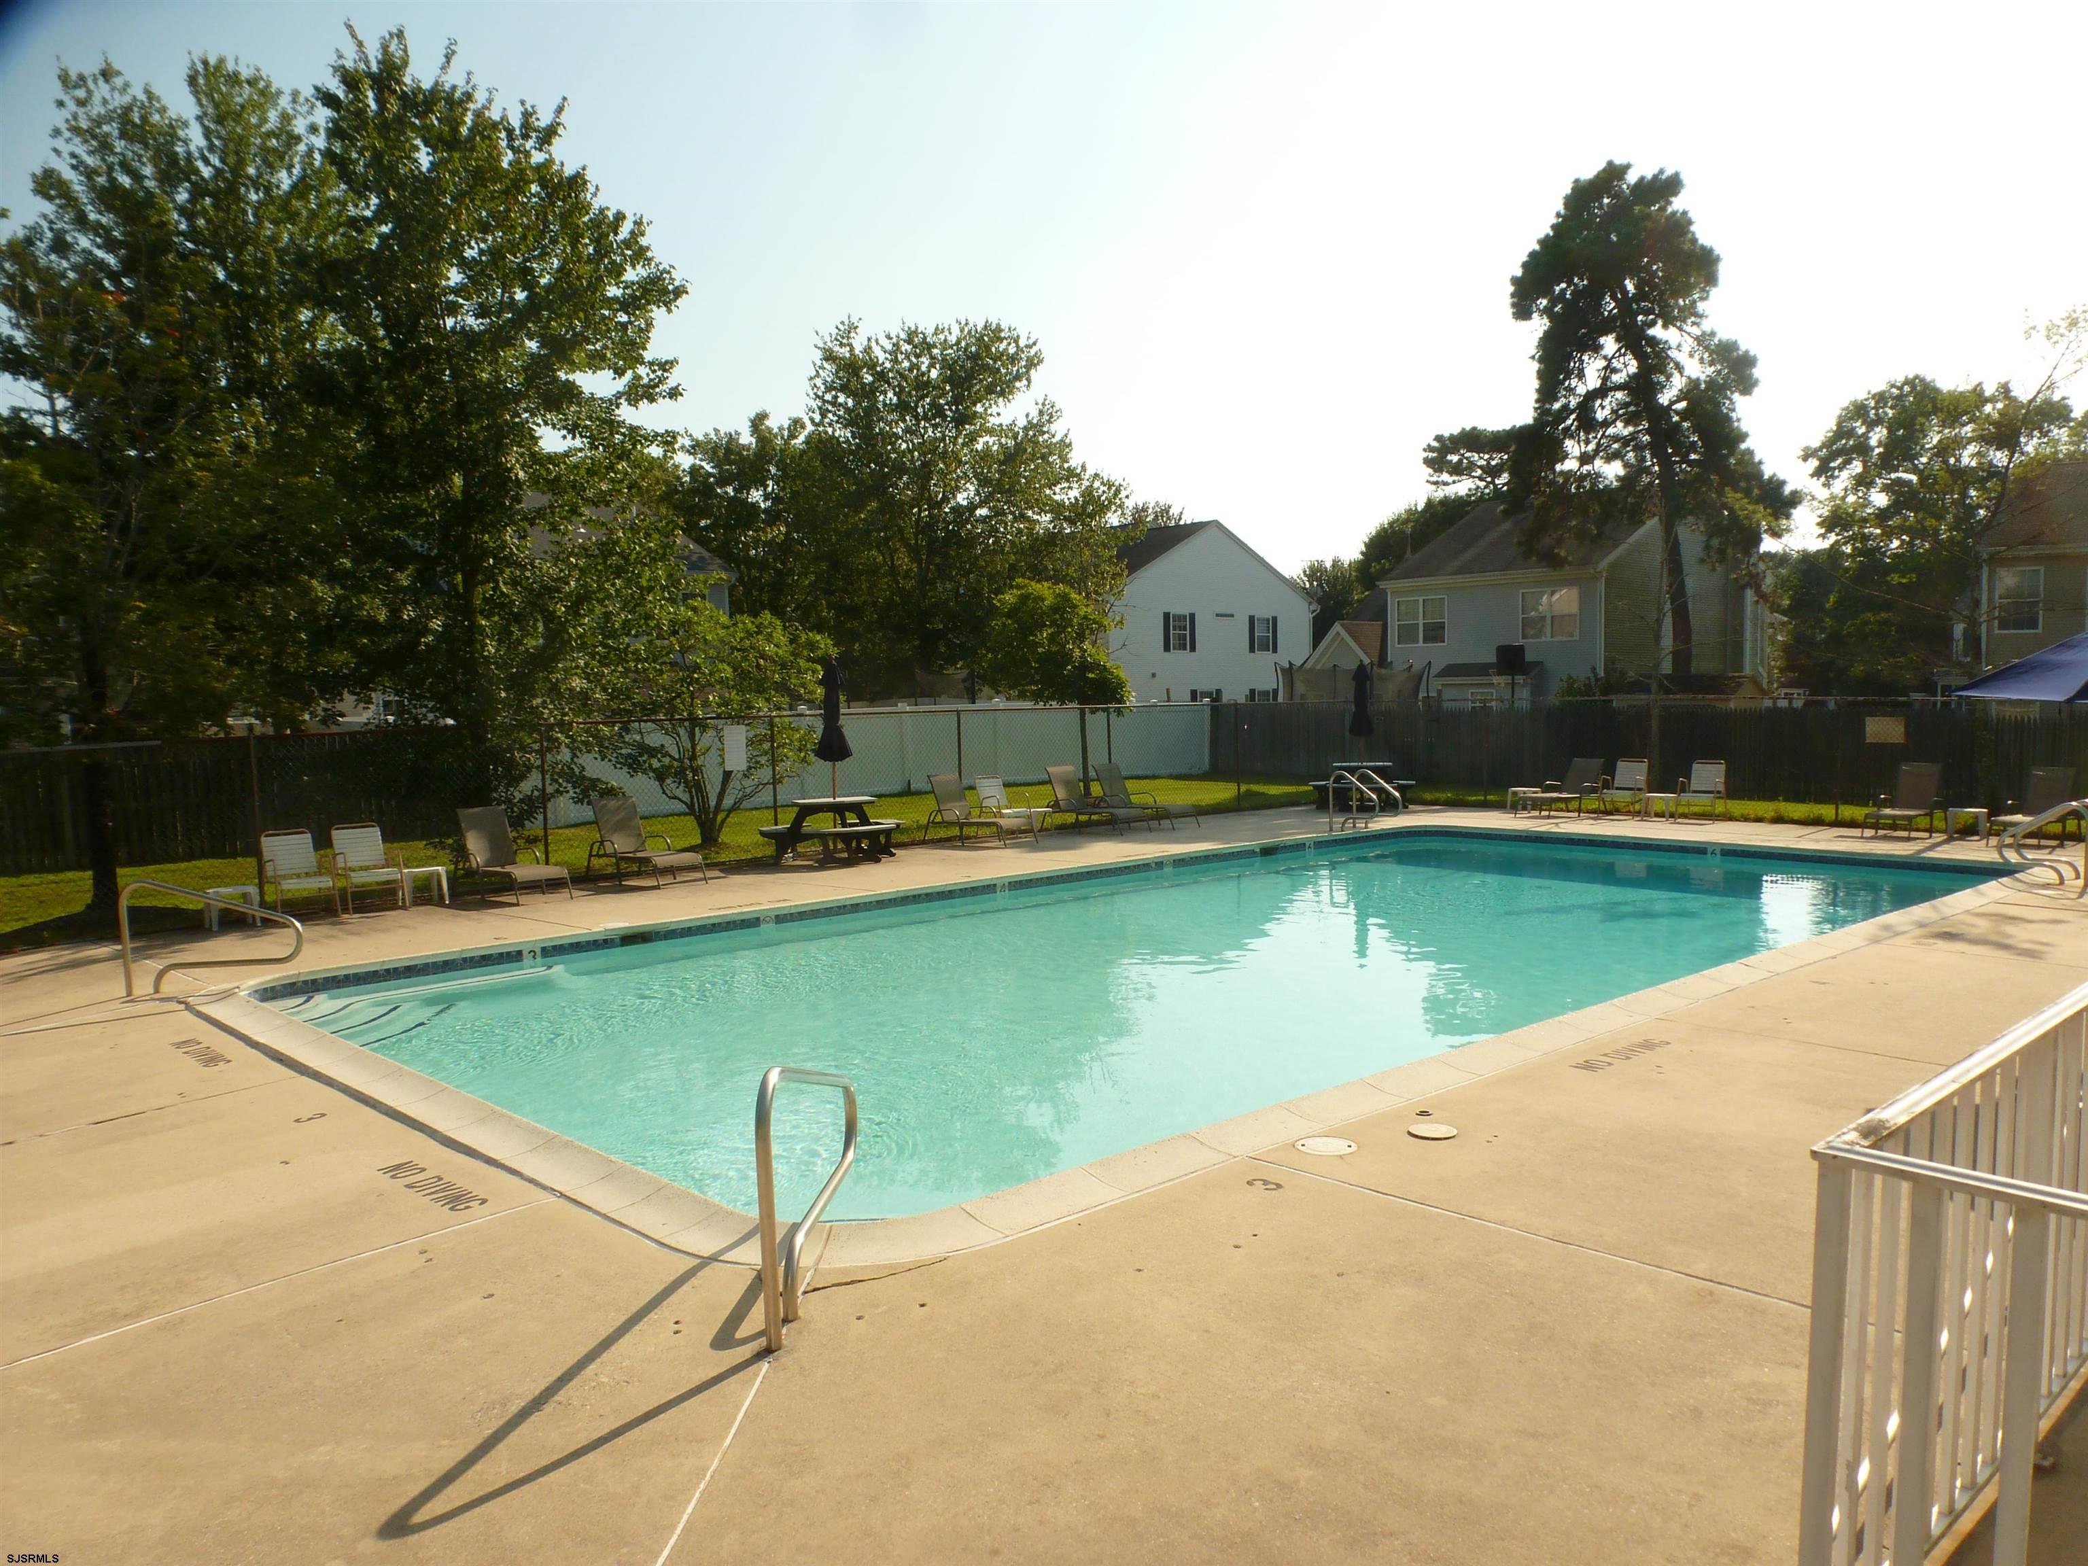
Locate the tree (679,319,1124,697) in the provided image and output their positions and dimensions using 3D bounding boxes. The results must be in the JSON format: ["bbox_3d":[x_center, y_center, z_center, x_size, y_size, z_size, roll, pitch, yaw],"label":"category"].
[{"bbox_3d":[-4.311,-7.035,43.722,13.000,13.784,10.500,-1,3,0],"label":"tree"}]

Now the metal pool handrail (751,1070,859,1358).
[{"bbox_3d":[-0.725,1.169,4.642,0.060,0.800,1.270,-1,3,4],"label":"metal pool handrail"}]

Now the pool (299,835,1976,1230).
[{"bbox_3d":[2.240,1.706,12.711,15.200,1.200,7.650,-4,4,-43],"label":"pool"}]

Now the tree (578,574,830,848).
[{"bbox_3d":[-4.926,-1.046,20.970,3.700,3.907,3.400,-1,3,0],"label":"tree"}]

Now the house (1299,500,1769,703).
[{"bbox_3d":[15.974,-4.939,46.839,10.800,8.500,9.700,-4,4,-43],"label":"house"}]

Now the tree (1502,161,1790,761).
[{"bbox_3d":[14.001,-7.211,33.721,6.900,14.307,6.300,-1,3,0],"label":"tree"}]

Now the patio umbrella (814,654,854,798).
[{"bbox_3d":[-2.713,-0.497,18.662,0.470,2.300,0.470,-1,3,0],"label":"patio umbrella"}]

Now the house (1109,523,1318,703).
[{"bbox_3d":[2.799,-5.077,54.620,11.100,8.600,9.500,-4,4,-43],"label":"house"}]

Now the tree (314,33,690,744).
[{"bbox_3d":[-8.023,-5.018,21.287,5.700,11.937,5.500,-1,3,0],"label":"tree"}]

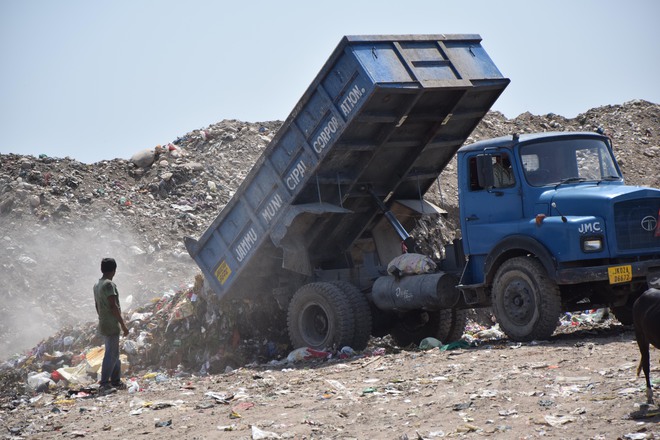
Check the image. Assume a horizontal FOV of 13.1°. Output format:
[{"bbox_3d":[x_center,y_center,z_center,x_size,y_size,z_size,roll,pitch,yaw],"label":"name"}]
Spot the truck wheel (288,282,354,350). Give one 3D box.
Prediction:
[{"bbox_3d":[-0.111,1.361,37.872,0.284,1.053,1.068,-3,-4,-44],"label":"truck wheel"}]

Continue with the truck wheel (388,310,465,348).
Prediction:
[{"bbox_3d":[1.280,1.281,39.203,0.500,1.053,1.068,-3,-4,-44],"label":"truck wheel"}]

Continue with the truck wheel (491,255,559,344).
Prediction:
[{"bbox_3d":[2.417,0.986,35.345,0.284,1.053,1.068,-4,-3,-37],"label":"truck wheel"}]

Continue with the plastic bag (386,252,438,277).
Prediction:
[{"bbox_3d":[1.057,0.570,36.887,0.400,0.300,0.700,-3,-4,-44],"label":"plastic bag"}]

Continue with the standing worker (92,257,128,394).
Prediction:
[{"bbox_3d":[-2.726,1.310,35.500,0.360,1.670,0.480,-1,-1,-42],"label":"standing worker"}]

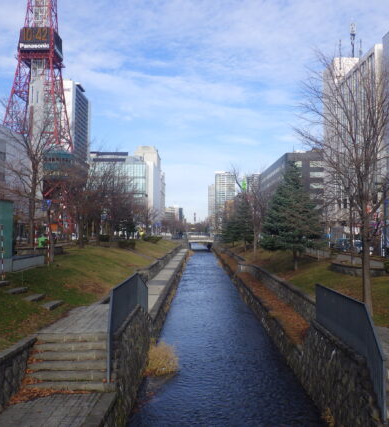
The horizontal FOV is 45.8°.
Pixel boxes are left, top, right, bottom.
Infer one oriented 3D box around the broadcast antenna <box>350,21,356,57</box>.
[{"bbox_3d":[37.157,-40.552,107.570,1.400,8.300,1.400,0,-2,0],"label":"broadcast antenna"}]

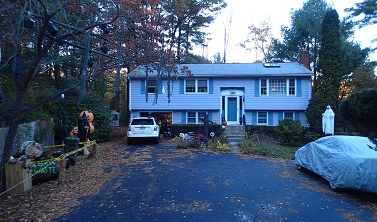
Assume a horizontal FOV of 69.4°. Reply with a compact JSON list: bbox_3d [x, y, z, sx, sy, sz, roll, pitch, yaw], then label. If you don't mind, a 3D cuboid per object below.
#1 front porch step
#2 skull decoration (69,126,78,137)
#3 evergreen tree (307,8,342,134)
[{"bbox_3d":[3.319,1.619,19.500,1.550,1.000,2.100,0,4,6],"label":"front porch step"},{"bbox_3d":[-5.065,0.904,12.000,0.440,0.440,0.420,-1,4,-17],"label":"skull decoration"},{"bbox_3d":[9.864,-2.985,19.800,2.500,9.000,2.500,0,4,6],"label":"evergreen tree"}]

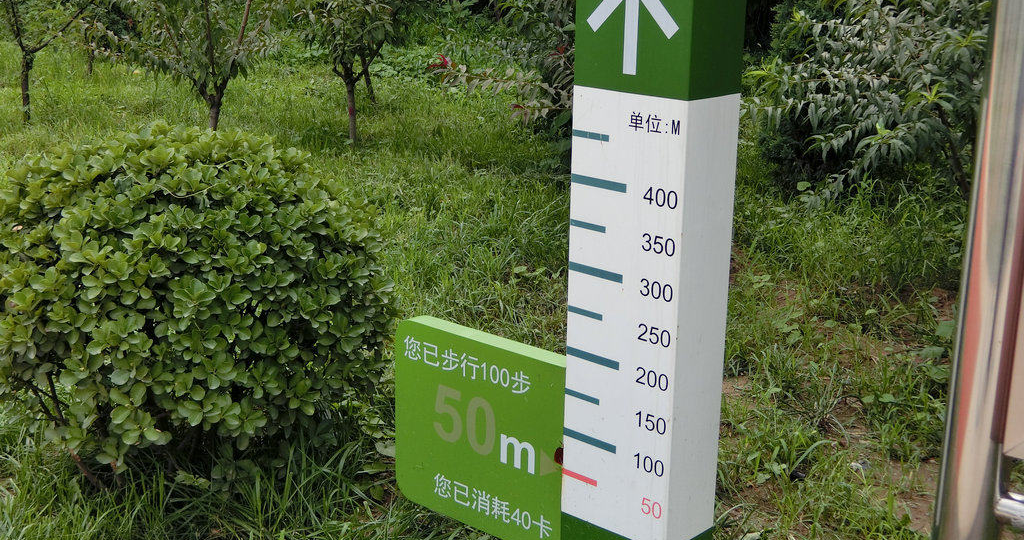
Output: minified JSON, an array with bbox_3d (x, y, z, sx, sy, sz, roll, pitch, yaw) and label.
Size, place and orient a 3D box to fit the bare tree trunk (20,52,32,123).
[{"bbox_3d":[-3.350,-1.258,8.776,0.085,0.482,0.085,-5,17,-20],"label":"bare tree trunk"}]

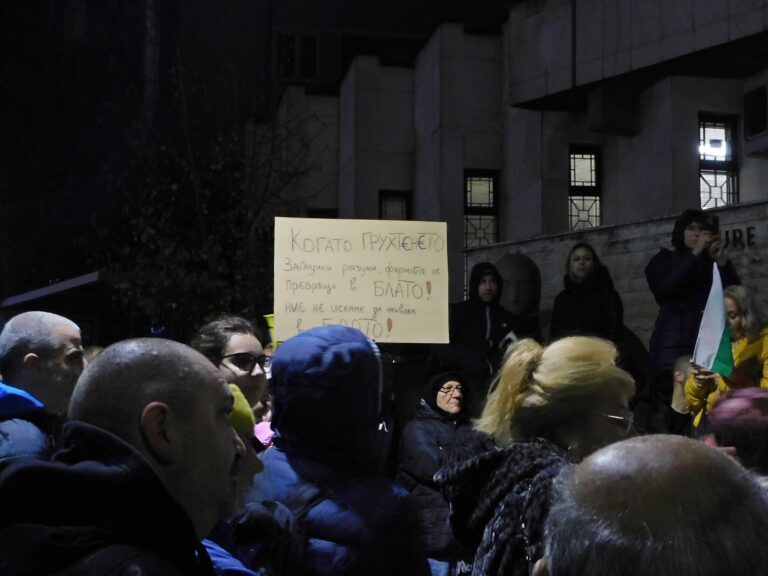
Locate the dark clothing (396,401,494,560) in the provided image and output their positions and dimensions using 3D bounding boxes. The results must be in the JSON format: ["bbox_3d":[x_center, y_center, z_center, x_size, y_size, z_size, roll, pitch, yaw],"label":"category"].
[{"bbox_3d":[0.332,1.011,6.950,0.540,0.820,0.370,3,-4,-30],"label":"dark clothing"}]

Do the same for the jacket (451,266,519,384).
[{"bbox_3d":[0.698,0.258,9.000,0.540,0.850,0.360,1,-4,-10],"label":"jacket"}]

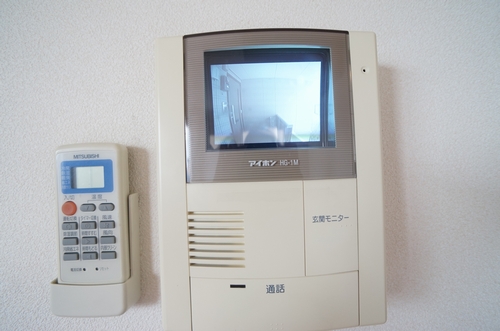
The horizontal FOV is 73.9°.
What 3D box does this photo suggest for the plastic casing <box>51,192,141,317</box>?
[{"bbox_3d":[-0.132,0.074,0.287,0.061,0.096,0.030,-1,0,0],"label":"plastic casing"}]

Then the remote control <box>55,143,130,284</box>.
[{"bbox_3d":[-0.132,0.050,0.284,0.056,0.137,0.018,-1,0,0],"label":"remote control"}]

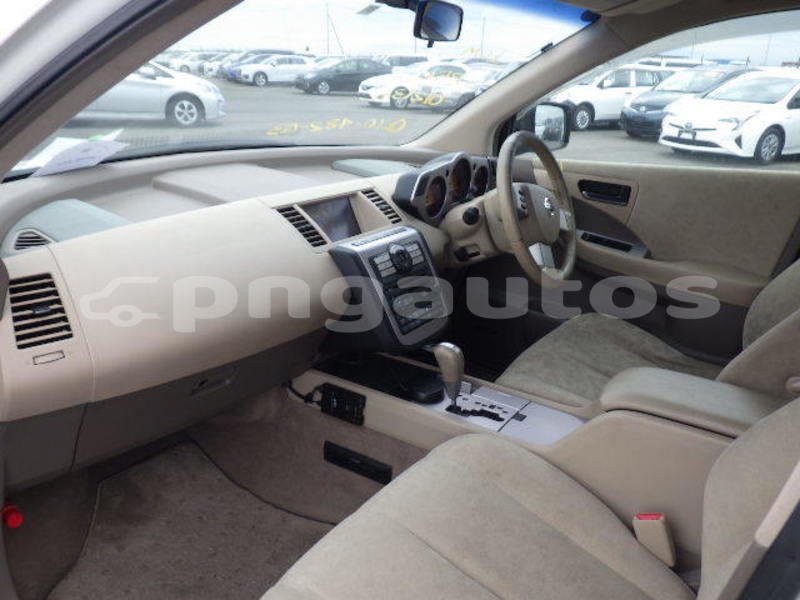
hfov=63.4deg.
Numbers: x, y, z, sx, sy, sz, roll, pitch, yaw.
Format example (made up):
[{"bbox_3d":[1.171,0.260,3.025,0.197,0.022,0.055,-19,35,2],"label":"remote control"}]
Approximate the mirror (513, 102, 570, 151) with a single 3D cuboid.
[{"bbox_3d":[0.445,-0.568,2.098,0.120,0.160,0.220,19,27,40],"label":"mirror"}]

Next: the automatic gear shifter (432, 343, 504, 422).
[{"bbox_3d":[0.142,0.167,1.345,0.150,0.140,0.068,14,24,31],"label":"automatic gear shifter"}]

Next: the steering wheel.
[{"bbox_3d":[0.323,-0.217,1.587,0.090,0.386,0.386,-11,11,36],"label":"steering wheel"}]

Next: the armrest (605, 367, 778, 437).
[{"bbox_3d":[0.508,0.176,1.115,0.310,0.055,0.165,14,24,31],"label":"armrest"}]

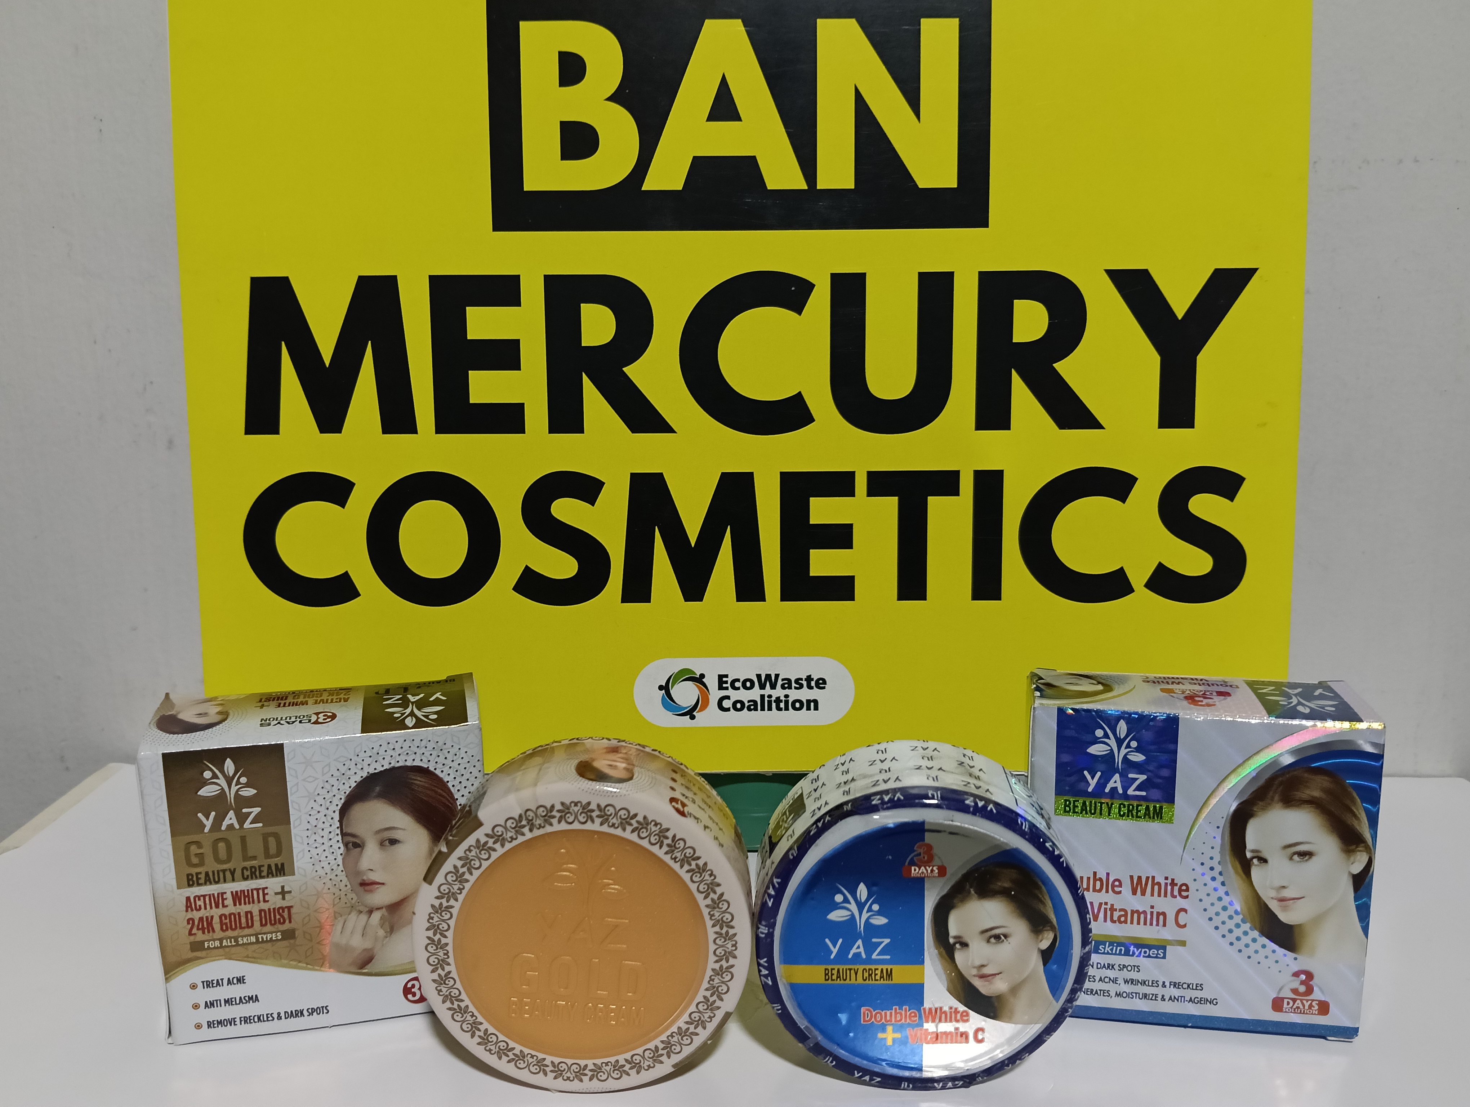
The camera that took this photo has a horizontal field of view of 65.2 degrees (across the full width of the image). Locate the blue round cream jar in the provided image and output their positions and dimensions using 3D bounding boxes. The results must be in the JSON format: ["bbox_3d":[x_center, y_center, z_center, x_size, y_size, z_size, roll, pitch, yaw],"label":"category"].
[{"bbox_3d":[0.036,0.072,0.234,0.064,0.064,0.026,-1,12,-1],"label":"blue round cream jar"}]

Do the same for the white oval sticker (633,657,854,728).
[{"bbox_3d":[0.003,0.040,0.332,0.064,0.021,0.001,0,6,1],"label":"white oval sticker"}]

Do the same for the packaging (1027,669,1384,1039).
[{"bbox_3d":[0.099,0.064,0.253,0.068,0.069,0.028,1,12,11],"label":"packaging"}]

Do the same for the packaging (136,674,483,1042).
[{"bbox_3d":[-0.090,0.068,0.260,0.067,0.067,0.029,-3,12,-11],"label":"packaging"}]

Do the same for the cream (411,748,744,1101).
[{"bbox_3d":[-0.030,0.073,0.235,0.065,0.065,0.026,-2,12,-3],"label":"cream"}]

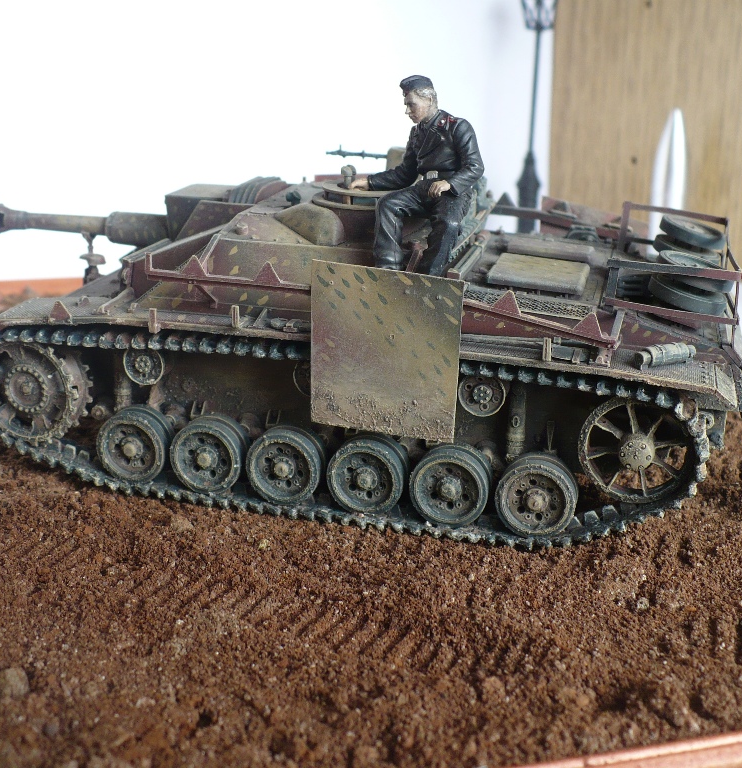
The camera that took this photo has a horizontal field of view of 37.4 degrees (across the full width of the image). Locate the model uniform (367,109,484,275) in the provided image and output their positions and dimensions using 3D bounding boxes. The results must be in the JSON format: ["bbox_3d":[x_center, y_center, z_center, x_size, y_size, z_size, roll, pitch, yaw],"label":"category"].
[{"bbox_3d":[0.007,-0.036,0.207,0.025,0.031,0.020,18,26,38],"label":"model uniform"}]

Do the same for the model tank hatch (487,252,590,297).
[{"bbox_3d":[0.034,-0.022,0.219,0.019,0.002,0.018,9,22,13],"label":"model tank hatch"}]

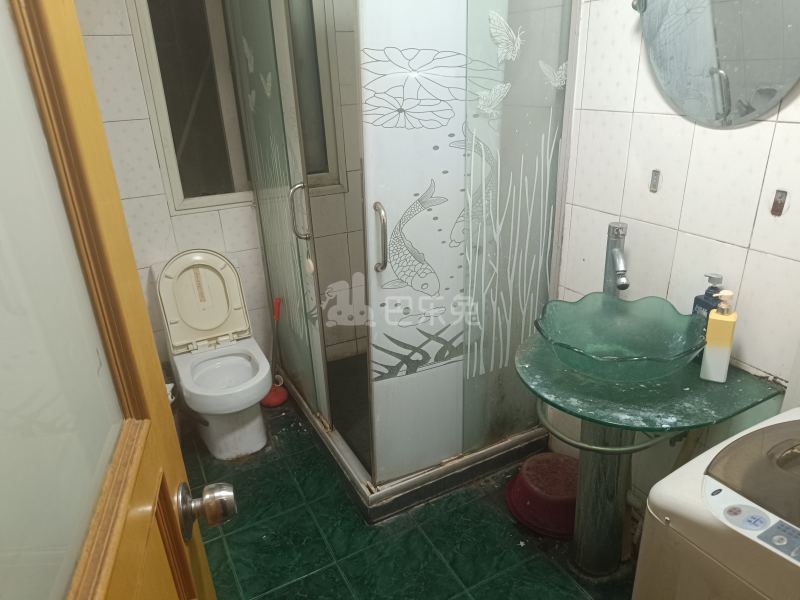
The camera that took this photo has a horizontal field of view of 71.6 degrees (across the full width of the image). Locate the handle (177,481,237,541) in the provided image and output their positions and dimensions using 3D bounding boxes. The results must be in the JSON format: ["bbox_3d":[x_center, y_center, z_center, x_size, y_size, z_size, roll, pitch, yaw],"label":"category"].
[{"bbox_3d":[-0.235,0.255,0.687,0.062,0.068,0.068,-8,24,-13],"label":"handle"}]

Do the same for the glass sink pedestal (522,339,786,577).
[{"bbox_3d":[0.594,0.503,1.613,0.520,0.706,0.565,-14,25,-25],"label":"glass sink pedestal"}]

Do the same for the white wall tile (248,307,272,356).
[{"bbox_3d":[-0.684,0.182,2.728,0.200,0.300,0.010,-13,25,-25],"label":"white wall tile"}]

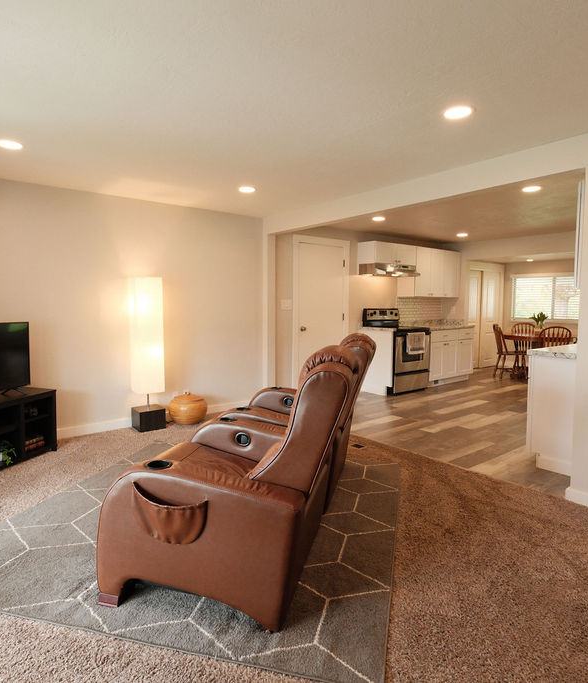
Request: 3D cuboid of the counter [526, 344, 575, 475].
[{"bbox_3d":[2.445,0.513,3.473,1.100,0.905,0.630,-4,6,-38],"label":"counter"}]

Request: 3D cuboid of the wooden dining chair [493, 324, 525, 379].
[{"bbox_3d":[3.650,0.172,7.250,0.530,0.920,0.460,0,5,5],"label":"wooden dining chair"}]

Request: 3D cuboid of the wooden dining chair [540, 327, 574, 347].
[{"bbox_3d":[4.060,0.211,6.820,0.460,0.920,0.530,0,5,7],"label":"wooden dining chair"}]

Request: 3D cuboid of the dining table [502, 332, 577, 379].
[{"bbox_3d":[3.955,0.292,6.846,1.000,0.760,1.130,-4,6,-38],"label":"dining table"}]

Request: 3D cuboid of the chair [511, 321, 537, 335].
[{"bbox_3d":[4.220,0.131,7.680,0.460,0.920,0.530,0,5,7],"label":"chair"}]

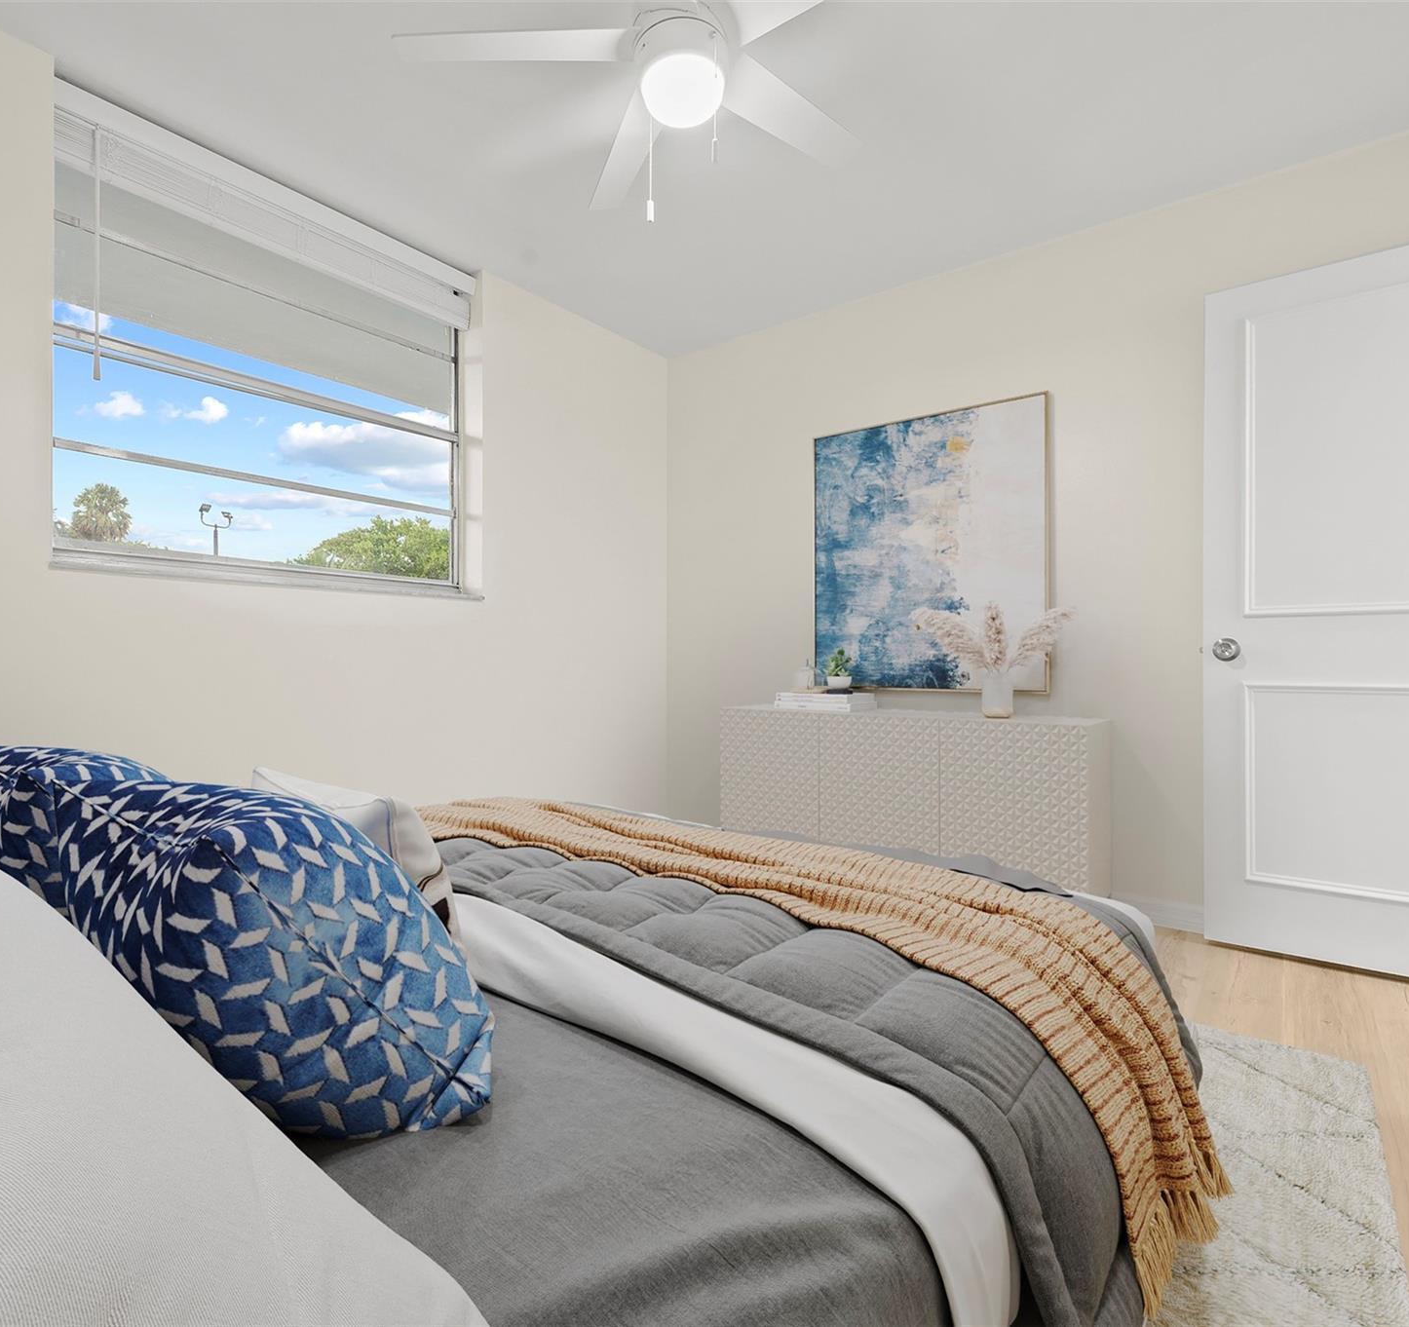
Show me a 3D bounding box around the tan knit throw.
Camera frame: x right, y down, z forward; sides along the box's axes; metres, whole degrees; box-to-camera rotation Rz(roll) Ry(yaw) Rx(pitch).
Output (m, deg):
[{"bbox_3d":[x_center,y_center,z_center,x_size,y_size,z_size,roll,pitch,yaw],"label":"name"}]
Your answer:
[{"bbox_3d":[-0.014,0.555,1.634,1.840,0.350,0.560,0,0,37],"label":"tan knit throw"}]

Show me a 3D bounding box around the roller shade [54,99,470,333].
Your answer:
[{"bbox_3d":[-1.313,-1.400,2.534,0.075,0.210,1.290,0,0,37],"label":"roller shade"}]

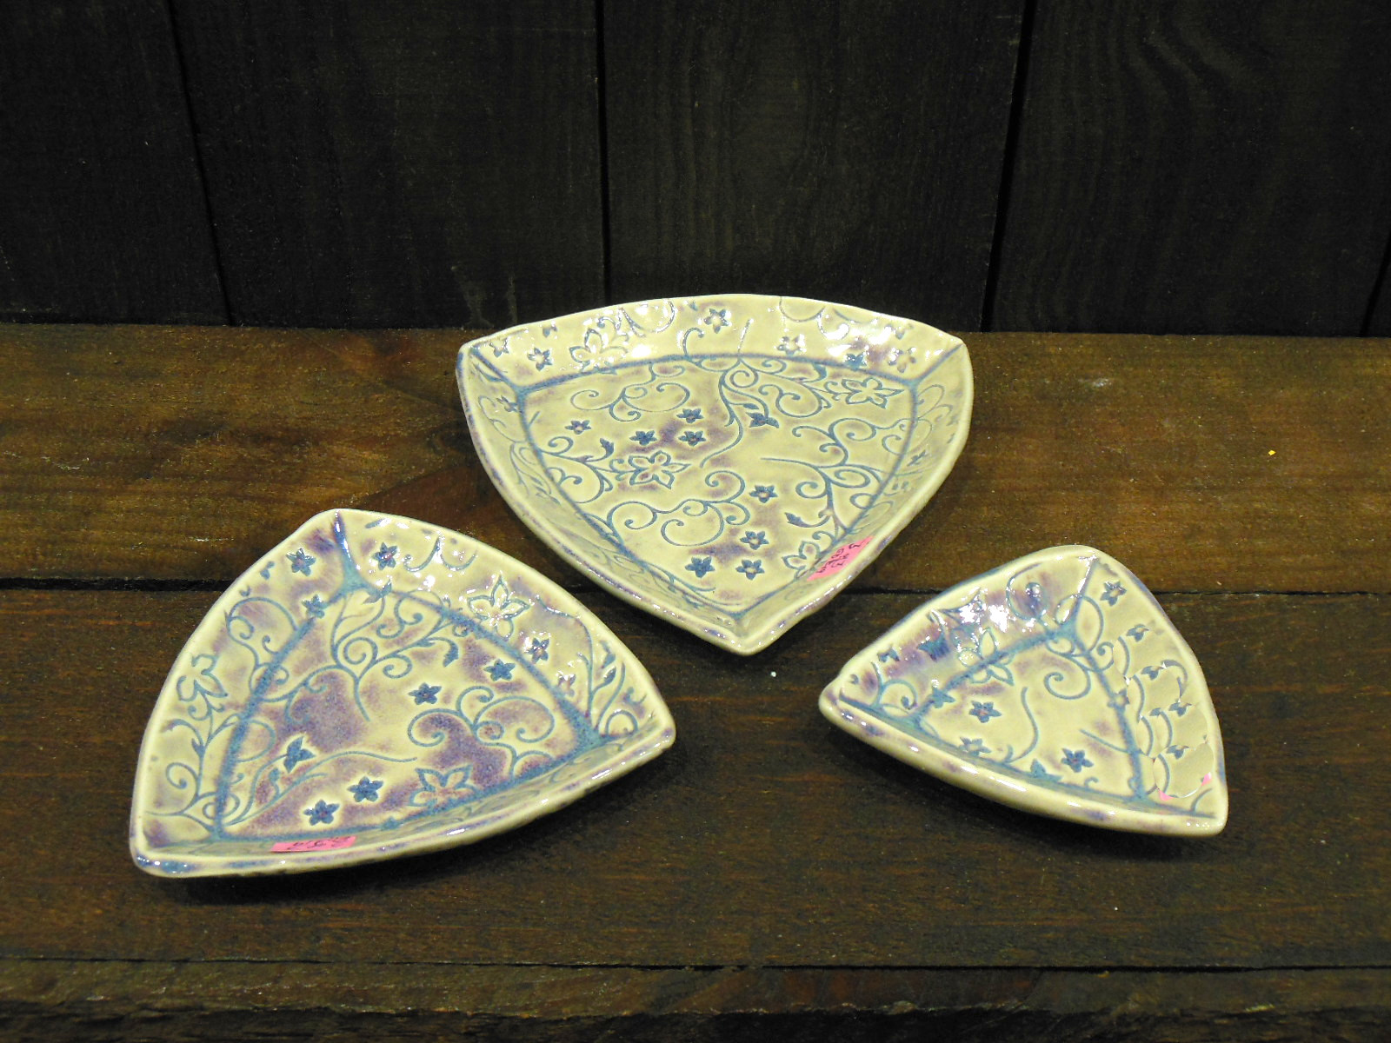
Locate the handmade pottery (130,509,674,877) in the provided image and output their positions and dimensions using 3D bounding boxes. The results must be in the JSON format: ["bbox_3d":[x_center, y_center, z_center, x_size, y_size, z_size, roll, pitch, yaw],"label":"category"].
[{"bbox_3d":[-0.091,0.046,0.503,0.146,0.022,0.146,-12,42,-15],"label":"handmade pottery"}]

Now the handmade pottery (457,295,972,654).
[{"bbox_3d":[0.009,-0.016,0.577,0.182,0.023,0.183,-1,40,-2],"label":"handmade pottery"}]

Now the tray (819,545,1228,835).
[{"bbox_3d":[0.104,0.048,0.502,0.114,0.022,0.111,16,43,18],"label":"tray"}]

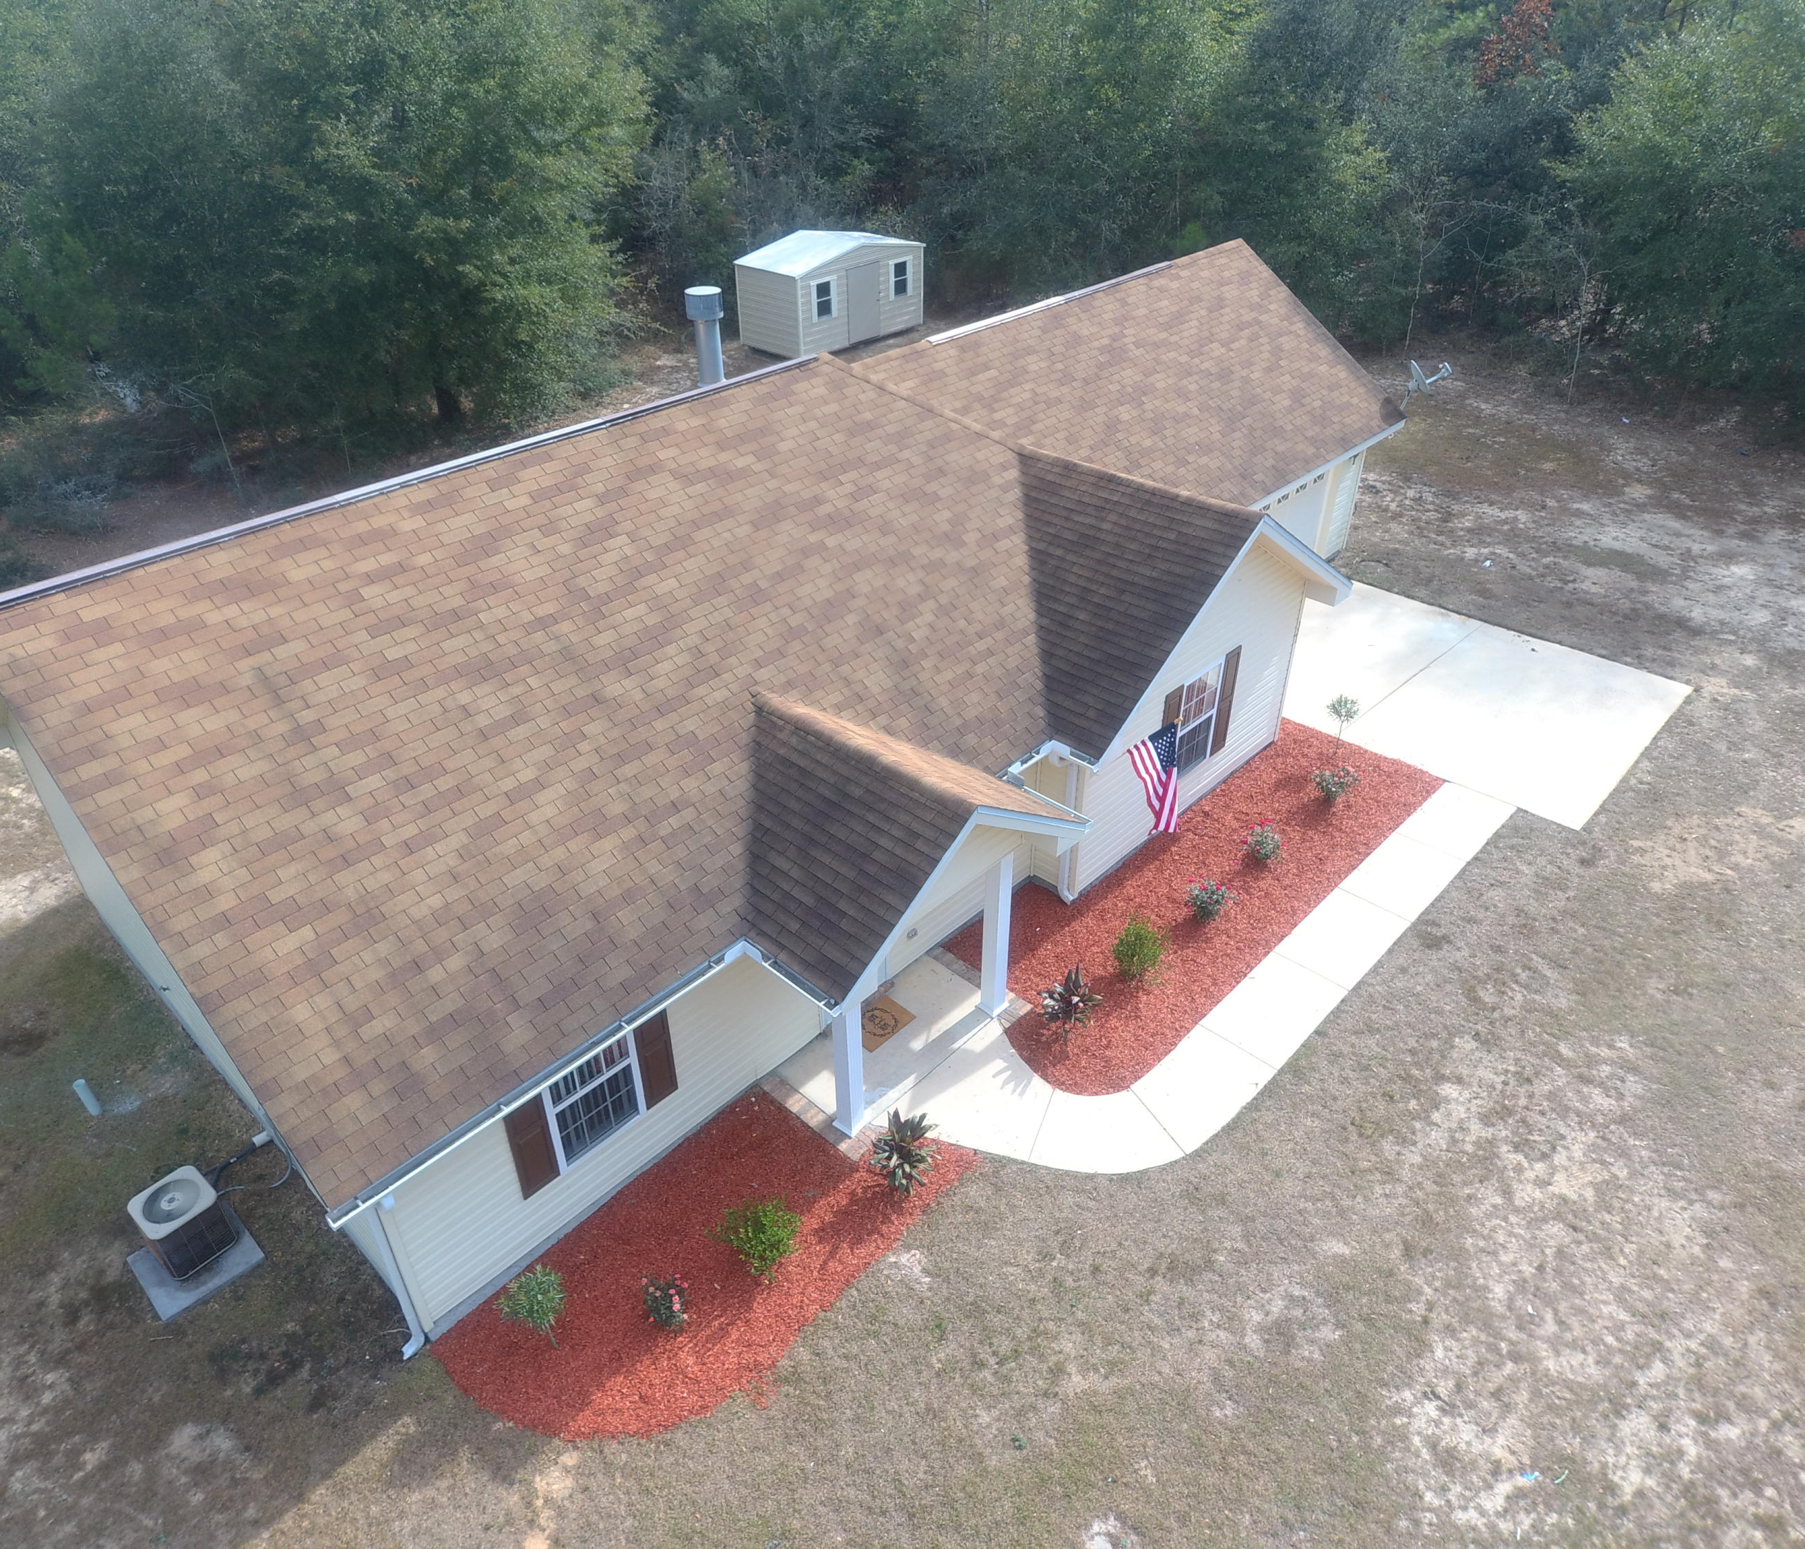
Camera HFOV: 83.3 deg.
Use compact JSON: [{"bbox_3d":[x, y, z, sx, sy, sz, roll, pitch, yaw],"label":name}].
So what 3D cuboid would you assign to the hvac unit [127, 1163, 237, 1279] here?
[{"bbox_3d":[-6.703,4.176,9.488,0.592,0.592,0.592,-31,44,-33],"label":"hvac unit"}]

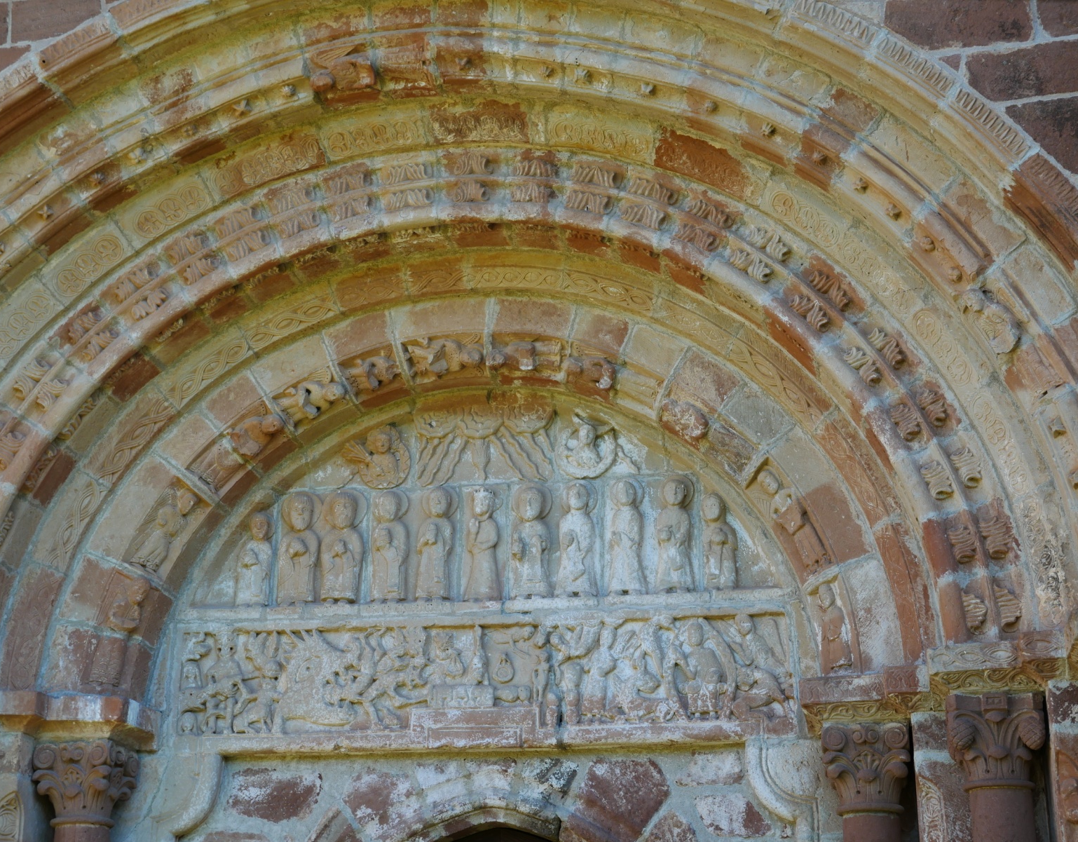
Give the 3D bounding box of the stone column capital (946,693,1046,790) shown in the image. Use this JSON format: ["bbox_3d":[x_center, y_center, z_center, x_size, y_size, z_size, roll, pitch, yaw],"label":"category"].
[{"bbox_3d":[1.365,0.955,6.775,0.275,0.275,0.275,-2,-13,7],"label":"stone column capital"}]

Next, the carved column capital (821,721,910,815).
[{"bbox_3d":[1.037,1.102,7.206,0.265,0.280,0.265,-2,-13,7],"label":"carved column capital"}]

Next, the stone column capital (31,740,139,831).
[{"bbox_3d":[-1.502,1.205,7.500,0.265,0.275,0.270,-2,-13,7],"label":"stone column capital"}]

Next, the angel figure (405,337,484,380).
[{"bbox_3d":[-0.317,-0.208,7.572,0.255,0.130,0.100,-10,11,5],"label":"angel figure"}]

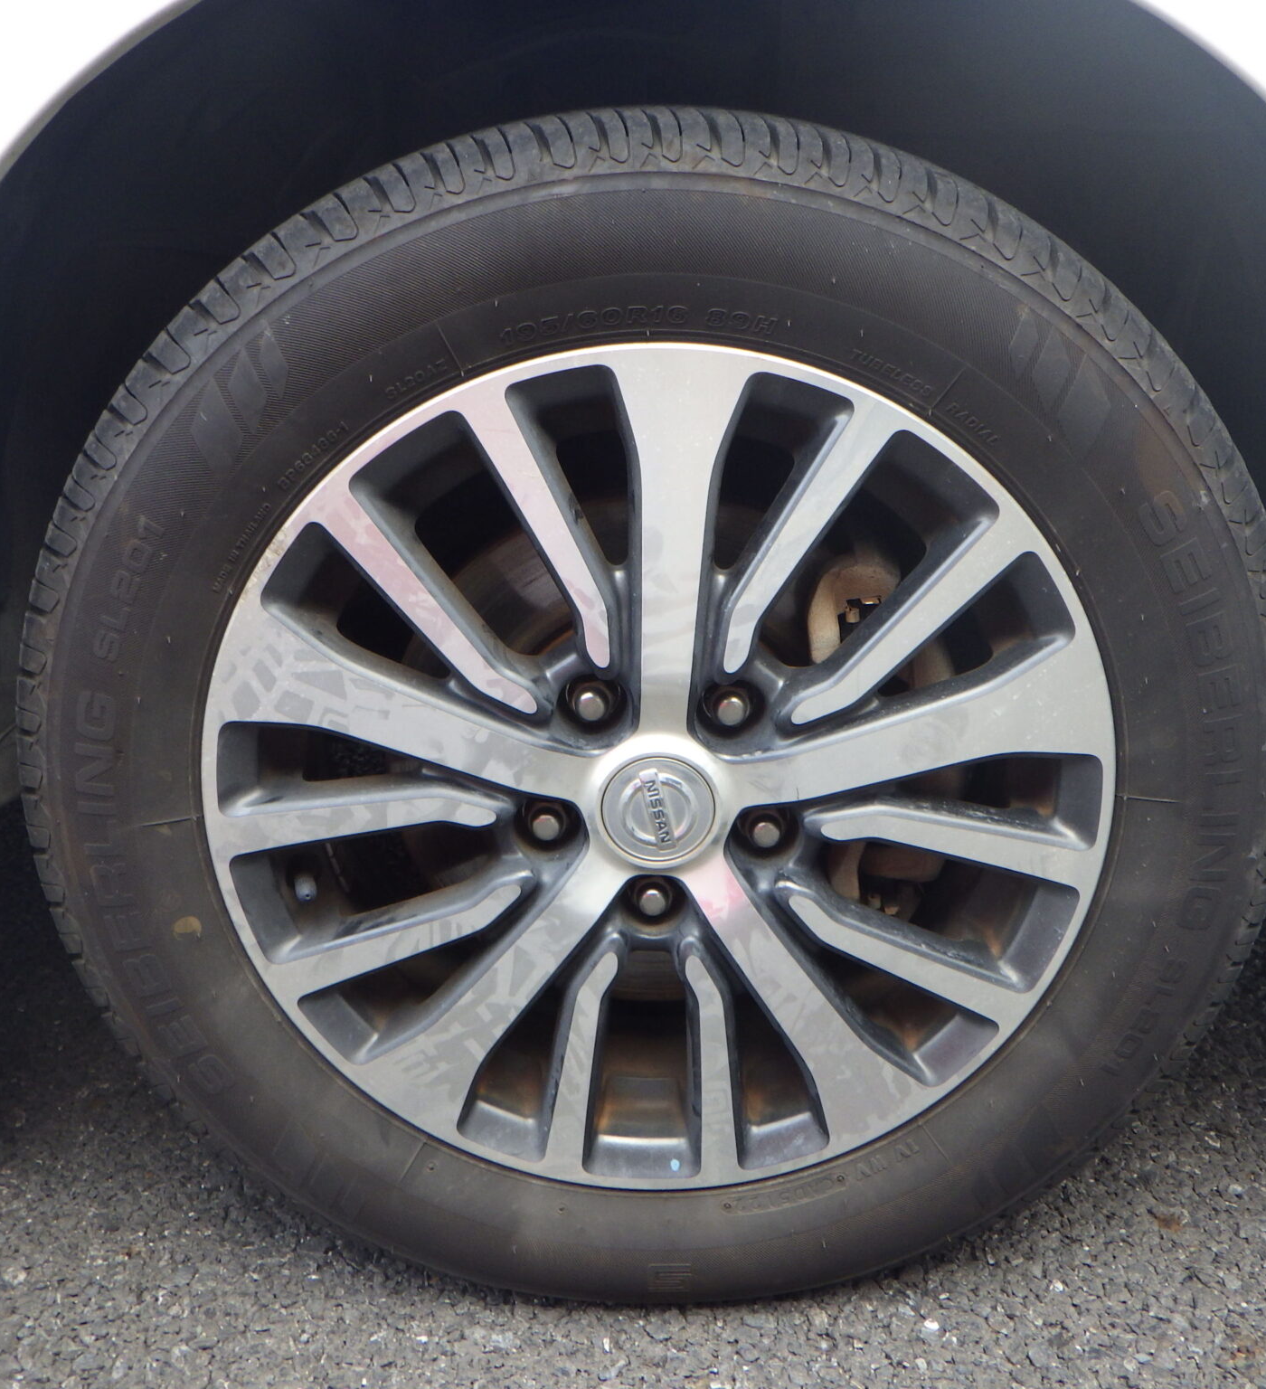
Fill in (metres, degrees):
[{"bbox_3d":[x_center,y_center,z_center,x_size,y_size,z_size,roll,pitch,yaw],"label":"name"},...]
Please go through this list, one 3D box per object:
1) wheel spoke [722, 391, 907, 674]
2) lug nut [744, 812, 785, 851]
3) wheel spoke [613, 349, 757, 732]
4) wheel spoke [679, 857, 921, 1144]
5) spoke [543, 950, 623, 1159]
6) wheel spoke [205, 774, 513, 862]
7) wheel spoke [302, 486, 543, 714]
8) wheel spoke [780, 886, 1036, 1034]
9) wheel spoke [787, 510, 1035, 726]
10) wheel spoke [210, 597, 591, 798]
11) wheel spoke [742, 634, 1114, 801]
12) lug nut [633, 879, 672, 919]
[{"bbox_3d":[0.073,-0.073,0.689,0.030,0.141,0.035,30,16,-10],"label":"wheel spoke"},{"bbox_3d":[0.066,0.066,0.751,0.021,0.021,0.024,0,19,0],"label":"lug nut"},{"bbox_3d":[0.020,-0.072,0.689,0.061,0.172,0.036,2,19,0],"label":"wheel spoke"},{"bbox_3d":[0.081,0.151,0.765,0.066,0.178,0.038,-33,16,10],"label":"wheel spoke"},{"bbox_3d":[-0.027,0.182,0.774,0.024,0.133,0.032,9,19,-3],"label":"spoke"},{"bbox_3d":[-0.132,0.058,0.732,0.143,0.030,0.035,-3,19,1],"label":"wheel spoke"},{"bbox_3d":[-0.089,-0.041,0.698,0.026,0.137,0.032,-41,14,13],"label":"wheel spoke"},{"bbox_3d":[0.131,0.131,0.756,0.140,0.033,0.032,23,17,-7],"label":"wheel spoke"},{"bbox_3d":[0.127,-0.031,0.701,0.030,0.141,0.032,40,14,-12],"label":"wheel spoke"},{"bbox_3d":[-0.105,0.008,0.716,0.180,0.066,0.038,19,17,-7],"label":"wheel spoke"},{"bbox_3d":[0.134,0.016,0.720,0.178,0.066,0.038,-15,18,5],"label":"wheel spoke"},{"bbox_3d":[0.010,0.101,0.763,0.021,0.021,0.024,0,19,0],"label":"lug nut"}]

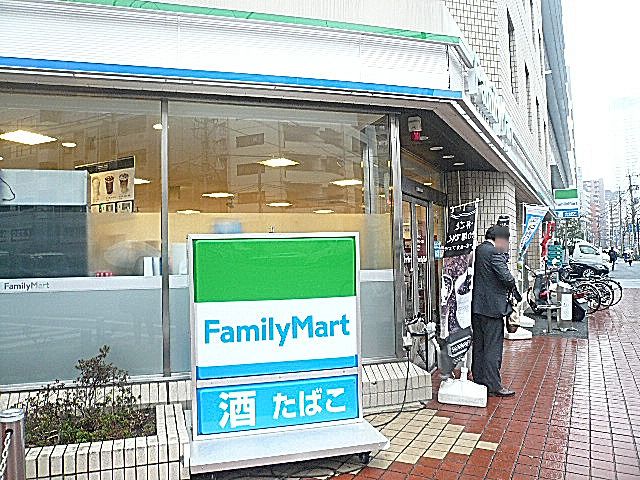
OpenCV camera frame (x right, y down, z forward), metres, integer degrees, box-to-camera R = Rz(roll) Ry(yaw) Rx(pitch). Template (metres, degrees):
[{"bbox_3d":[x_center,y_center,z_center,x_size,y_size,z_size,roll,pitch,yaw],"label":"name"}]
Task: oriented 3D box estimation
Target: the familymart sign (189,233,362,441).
[{"bbox_3d":[-0.321,0.693,3.971,1.300,1.460,0.180,-1,-1,-17],"label":"familymart sign"}]

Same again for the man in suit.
[{"bbox_3d":[1.763,0.699,5.295,0.420,1.720,0.480,-1,-1,-15],"label":"man in suit"}]

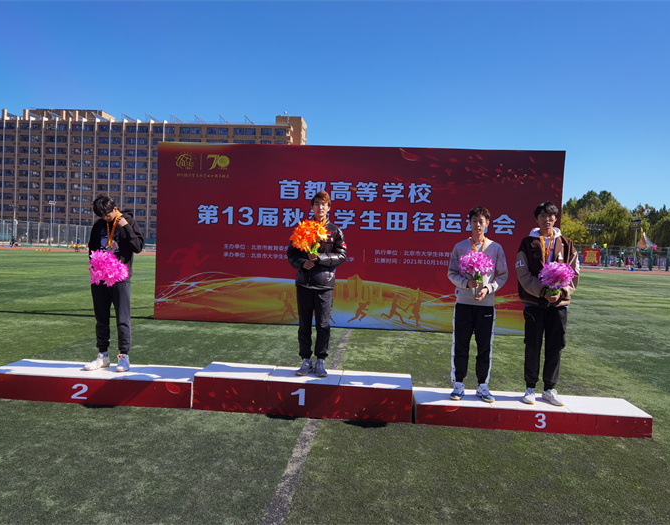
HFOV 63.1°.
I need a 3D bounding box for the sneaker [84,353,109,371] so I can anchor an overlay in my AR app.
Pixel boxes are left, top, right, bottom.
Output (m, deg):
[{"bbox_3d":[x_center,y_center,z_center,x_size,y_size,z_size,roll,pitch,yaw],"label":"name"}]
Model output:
[{"bbox_3d":[-2.382,0.982,5.463,0.110,0.136,0.290,3,2,36],"label":"sneaker"}]

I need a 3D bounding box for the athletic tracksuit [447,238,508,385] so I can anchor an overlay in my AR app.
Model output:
[{"bbox_3d":[1.340,0.469,5.170,0.530,1.370,0.340,2,1,10],"label":"athletic tracksuit"}]

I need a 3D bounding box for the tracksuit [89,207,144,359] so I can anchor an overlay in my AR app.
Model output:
[{"bbox_3d":[-2.207,0.206,5.490,0.500,1.410,0.360,2,1,-6],"label":"tracksuit"}]

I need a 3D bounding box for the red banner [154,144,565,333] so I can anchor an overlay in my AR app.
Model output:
[{"bbox_3d":[0.369,-0.476,10.619,7.830,3.500,0.150,2,1,4],"label":"red banner"}]

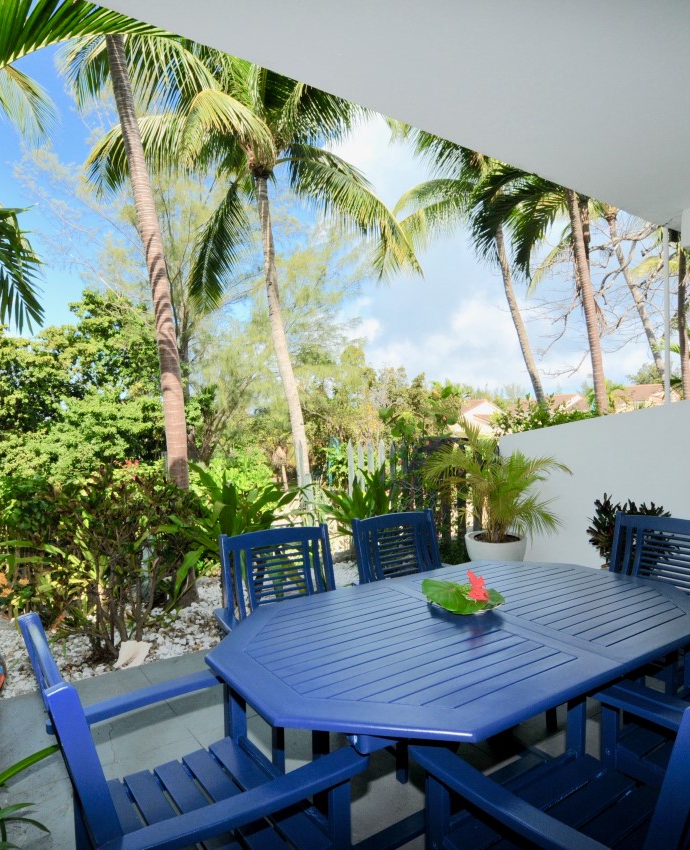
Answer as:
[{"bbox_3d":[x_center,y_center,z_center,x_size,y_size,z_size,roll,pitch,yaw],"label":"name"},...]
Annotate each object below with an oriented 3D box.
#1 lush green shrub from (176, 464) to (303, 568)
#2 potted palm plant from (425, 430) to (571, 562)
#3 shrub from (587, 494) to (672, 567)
[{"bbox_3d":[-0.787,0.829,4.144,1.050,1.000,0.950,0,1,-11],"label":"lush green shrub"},{"bbox_3d":[1.229,0.715,4.443,0.900,1.350,1.100,0,1,-40],"label":"potted palm plant"},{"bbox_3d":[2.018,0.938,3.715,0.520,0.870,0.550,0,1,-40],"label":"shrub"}]

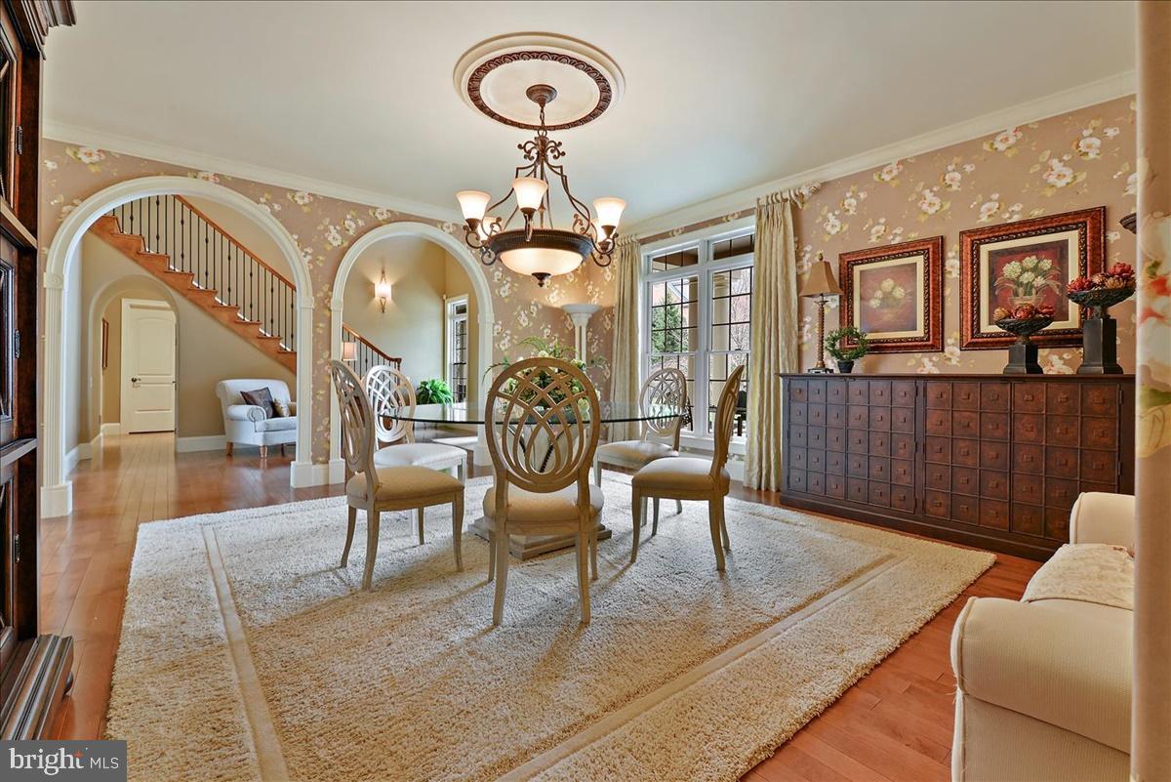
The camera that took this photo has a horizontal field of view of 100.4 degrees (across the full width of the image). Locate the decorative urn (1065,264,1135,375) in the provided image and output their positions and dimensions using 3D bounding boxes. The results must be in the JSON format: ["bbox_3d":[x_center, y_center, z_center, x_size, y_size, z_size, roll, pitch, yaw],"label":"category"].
[{"bbox_3d":[2.789,-0.390,2.640,0.270,0.606,0.270,-1,2,-41],"label":"decorative urn"}]

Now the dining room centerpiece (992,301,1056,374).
[{"bbox_3d":[2.586,-0.312,2.878,0.275,0.434,0.275,-1,2,-41],"label":"dining room centerpiece"}]

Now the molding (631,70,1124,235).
[{"bbox_3d":[1.530,-1.748,4.317,0.115,0.115,4.400,-1,2,-41],"label":"molding"}]

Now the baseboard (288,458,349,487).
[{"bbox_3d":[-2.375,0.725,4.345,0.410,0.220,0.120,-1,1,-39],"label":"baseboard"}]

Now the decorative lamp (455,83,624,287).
[{"bbox_3d":[-0.274,-1.204,2.950,0.980,1.130,0.950,1,1,0],"label":"decorative lamp"}]

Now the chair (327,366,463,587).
[{"bbox_3d":[-0.973,0.374,2.474,0.580,1.050,0.520,-1,2,-41],"label":"chair"}]

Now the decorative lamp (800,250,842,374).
[{"bbox_3d":[1.806,-0.597,3.740,0.230,0.930,0.230,-1,1,-39],"label":"decorative lamp"}]

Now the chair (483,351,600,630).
[{"bbox_3d":[-0.185,0.391,2.108,0.520,1.050,0.580,0,1,-3],"label":"chair"}]

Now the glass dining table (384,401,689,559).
[{"bbox_3d":[-0.283,0.497,3.030,1.820,0.775,1.820,0,1,0],"label":"glass dining table"}]

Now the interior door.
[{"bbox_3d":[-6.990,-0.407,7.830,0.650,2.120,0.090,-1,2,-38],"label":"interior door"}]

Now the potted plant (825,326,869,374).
[{"bbox_3d":[1.927,-0.303,3.604,0.170,0.350,0.290,-1,1,-39],"label":"potted plant"}]

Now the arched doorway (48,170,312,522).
[{"bbox_3d":[-3.080,-0.400,3.860,1.630,2.500,0.200,-1,2,-38],"label":"arched doorway"}]

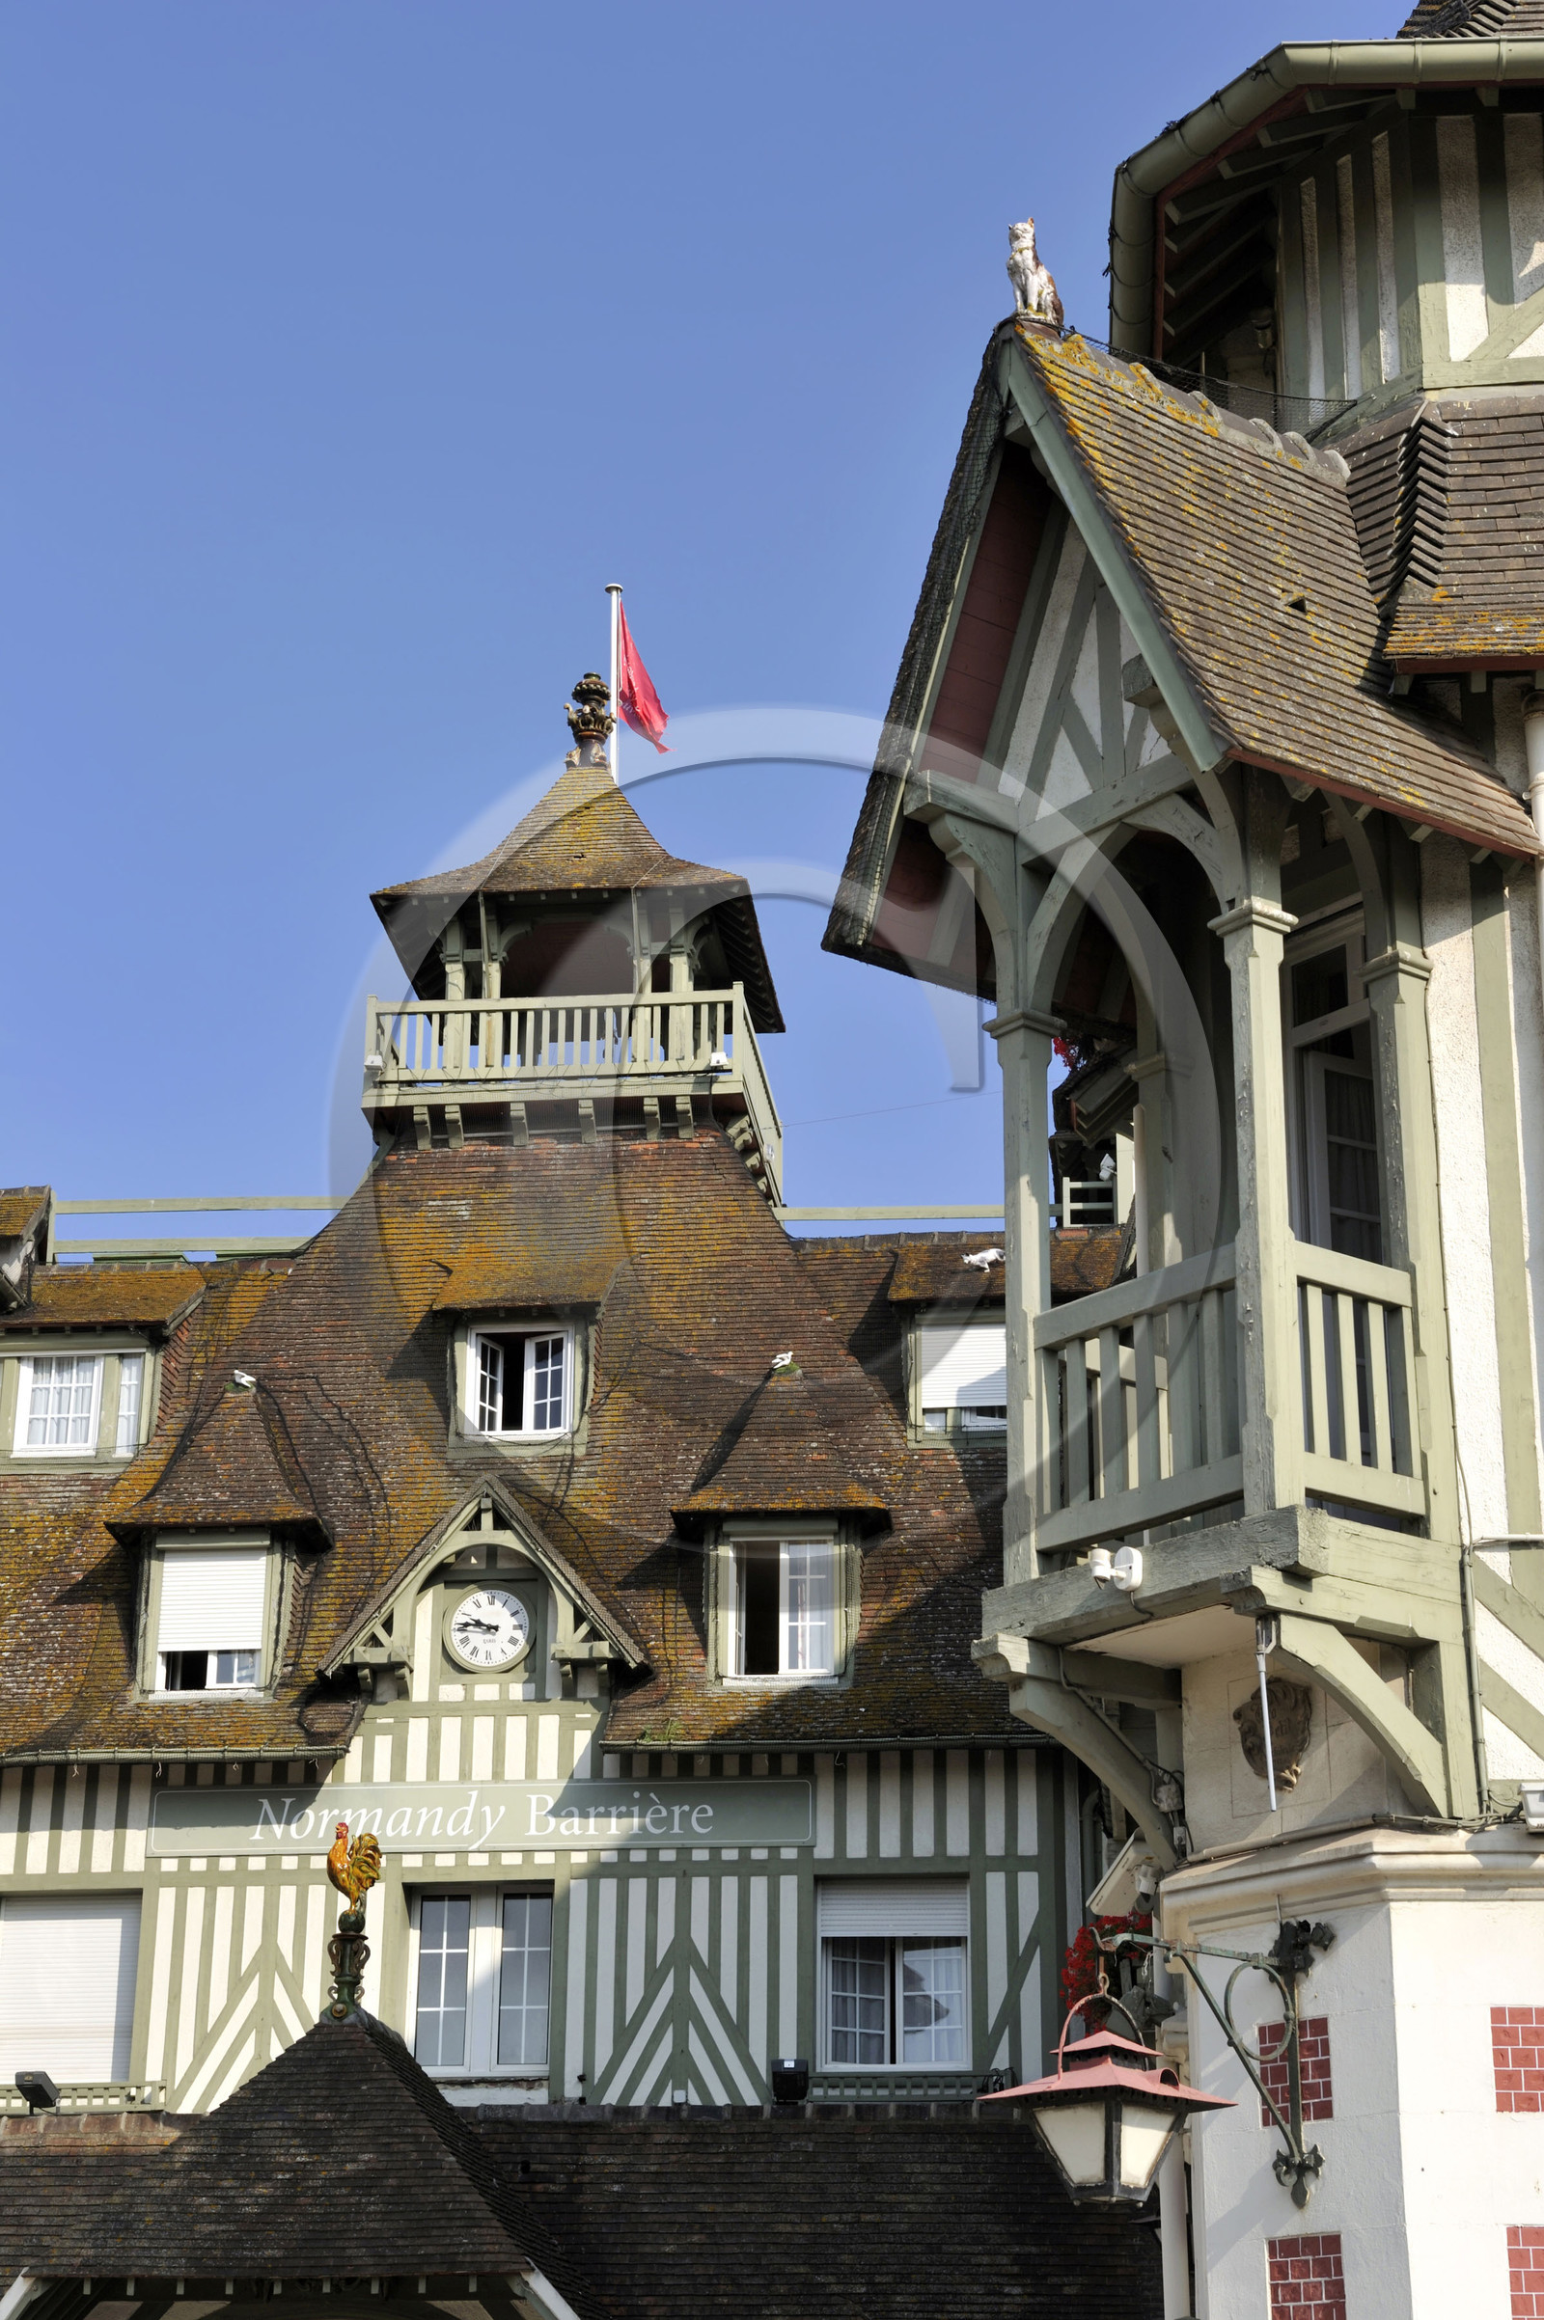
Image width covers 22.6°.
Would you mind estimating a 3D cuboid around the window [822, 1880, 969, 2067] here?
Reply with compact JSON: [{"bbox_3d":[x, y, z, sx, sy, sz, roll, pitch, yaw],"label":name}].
[{"bbox_3d":[0.999,6.659,31.548,1.240,1.540,0.150,-2,-22,7],"label":"window"}]

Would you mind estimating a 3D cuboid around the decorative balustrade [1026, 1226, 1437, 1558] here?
[{"bbox_3d":[1.782,1.027,15.178,0.827,1.024,1.399,15,-25,-35],"label":"decorative balustrade"}]

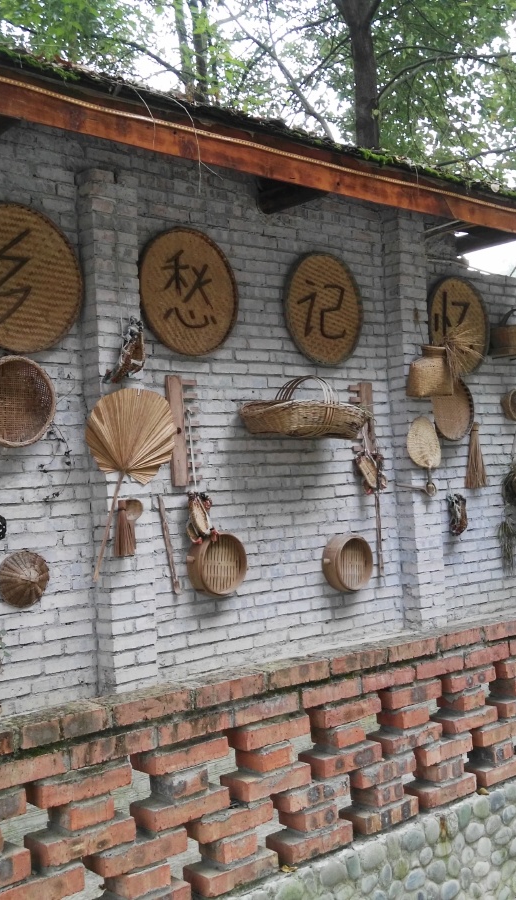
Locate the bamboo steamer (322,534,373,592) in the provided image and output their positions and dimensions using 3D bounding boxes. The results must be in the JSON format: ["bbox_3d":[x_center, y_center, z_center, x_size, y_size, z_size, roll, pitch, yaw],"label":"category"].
[{"bbox_3d":[0.493,0.635,5.312,0.295,0.300,0.130,-2,3,-40],"label":"bamboo steamer"}]

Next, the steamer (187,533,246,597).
[{"bbox_3d":[-0.201,0.564,4.771,0.300,0.300,0.105,-1,-2,-43],"label":"steamer"}]

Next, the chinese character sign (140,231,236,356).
[{"bbox_3d":[-0.322,-0.776,4.764,0.590,0.620,0.060,-2,1,-40],"label":"chinese character sign"}]

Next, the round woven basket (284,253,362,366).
[{"bbox_3d":[0.378,-0.776,5.354,0.585,0.620,0.060,-2,1,-40],"label":"round woven basket"}]

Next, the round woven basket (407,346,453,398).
[{"bbox_3d":[0.990,-0.454,5.593,0.225,0.285,0.200,-2,-2,-40],"label":"round woven basket"}]

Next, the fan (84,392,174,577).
[{"bbox_3d":[-0.584,0.152,4.330,0.465,0.875,0.050,11,-10,-39],"label":"fan"}]

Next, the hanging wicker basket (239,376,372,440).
[{"bbox_3d":[0.231,-0.226,4.997,0.700,0.309,0.400,-2,-2,-41],"label":"hanging wicker basket"}]

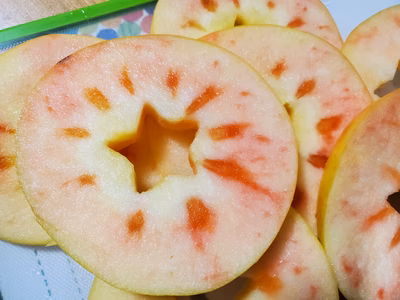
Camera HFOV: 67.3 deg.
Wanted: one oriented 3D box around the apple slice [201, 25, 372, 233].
[{"bbox_3d":[0.022,-0.005,0.109,0.082,0.010,0.082,0,78,1],"label":"apple slice"}]

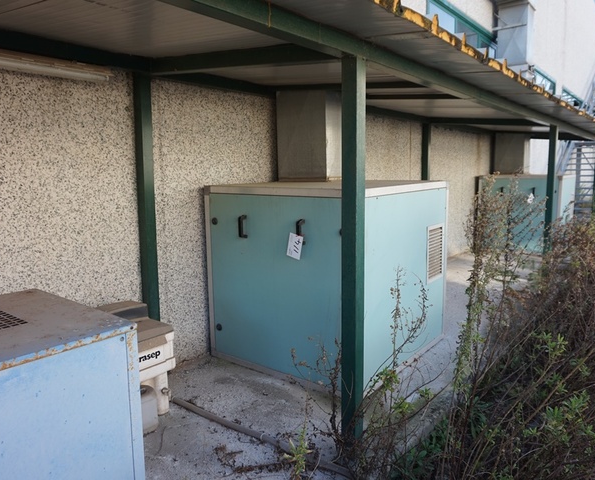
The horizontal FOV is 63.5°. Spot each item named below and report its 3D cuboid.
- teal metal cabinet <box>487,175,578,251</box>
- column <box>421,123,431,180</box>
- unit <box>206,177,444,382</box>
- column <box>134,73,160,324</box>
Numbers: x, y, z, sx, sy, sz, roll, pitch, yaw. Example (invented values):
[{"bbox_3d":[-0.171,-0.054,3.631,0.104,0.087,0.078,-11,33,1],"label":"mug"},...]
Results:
[{"bbox_3d":[4.321,-0.543,9.070,1.347,1.346,1.510,6,11,37],"label":"teal metal cabinet"},{"bbox_3d":[1.935,-0.637,7.236,0.082,2.197,0.082,6,11,37],"label":"column"},{"bbox_3d":[0.293,0.218,3.947,1.347,1.346,1.510,6,11,37],"label":"unit"},{"bbox_3d":[-1.033,-0.042,3.362,0.082,2.169,0.082,6,11,37],"label":"column"}]

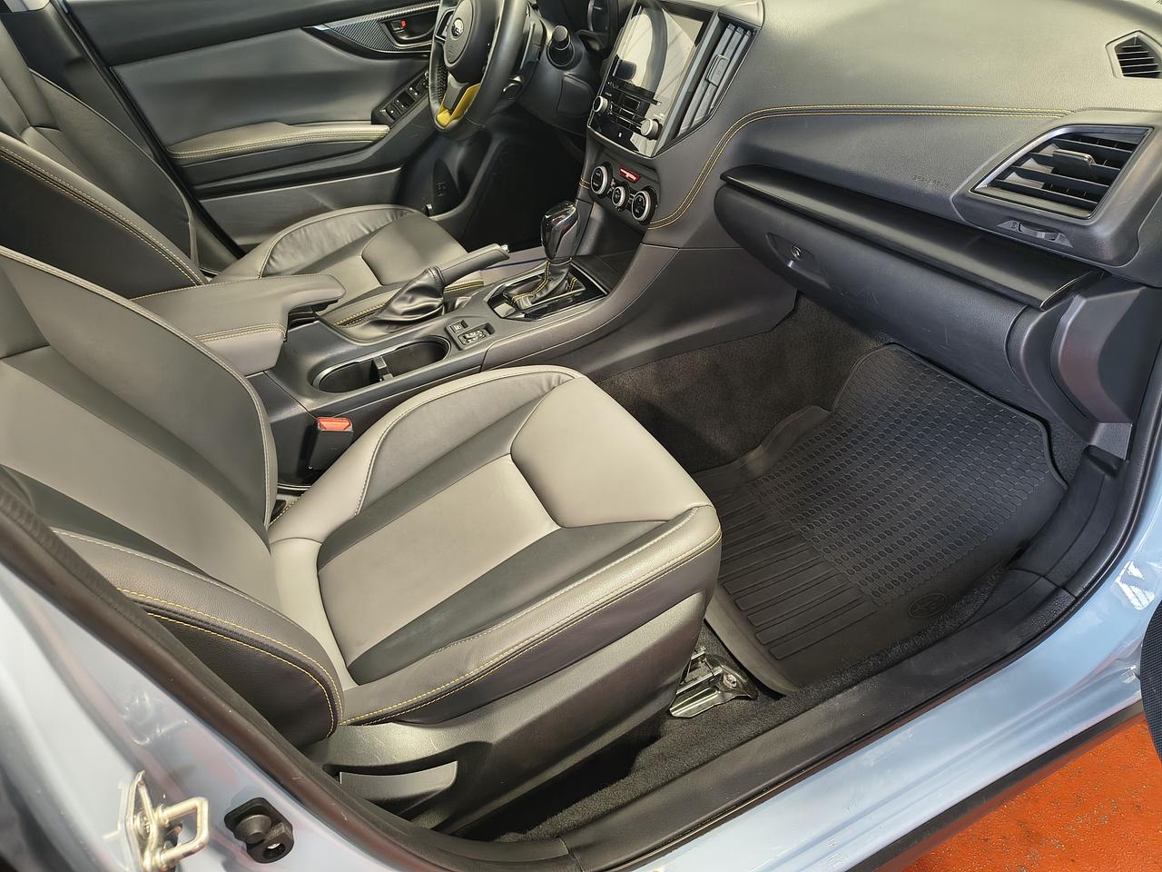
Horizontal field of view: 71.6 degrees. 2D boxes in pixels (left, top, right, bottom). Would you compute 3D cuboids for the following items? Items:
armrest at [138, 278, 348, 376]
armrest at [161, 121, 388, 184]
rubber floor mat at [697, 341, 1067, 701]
[{"bbox_3d":[-0.471,-0.144,1.085,0.310,0.073,0.165,-18,40,-22],"label":"armrest"},{"bbox_3d":[-0.606,-0.587,1.636,0.420,0.080,0.095,-18,40,-22],"label":"armrest"},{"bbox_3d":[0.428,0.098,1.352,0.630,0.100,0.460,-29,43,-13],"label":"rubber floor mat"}]

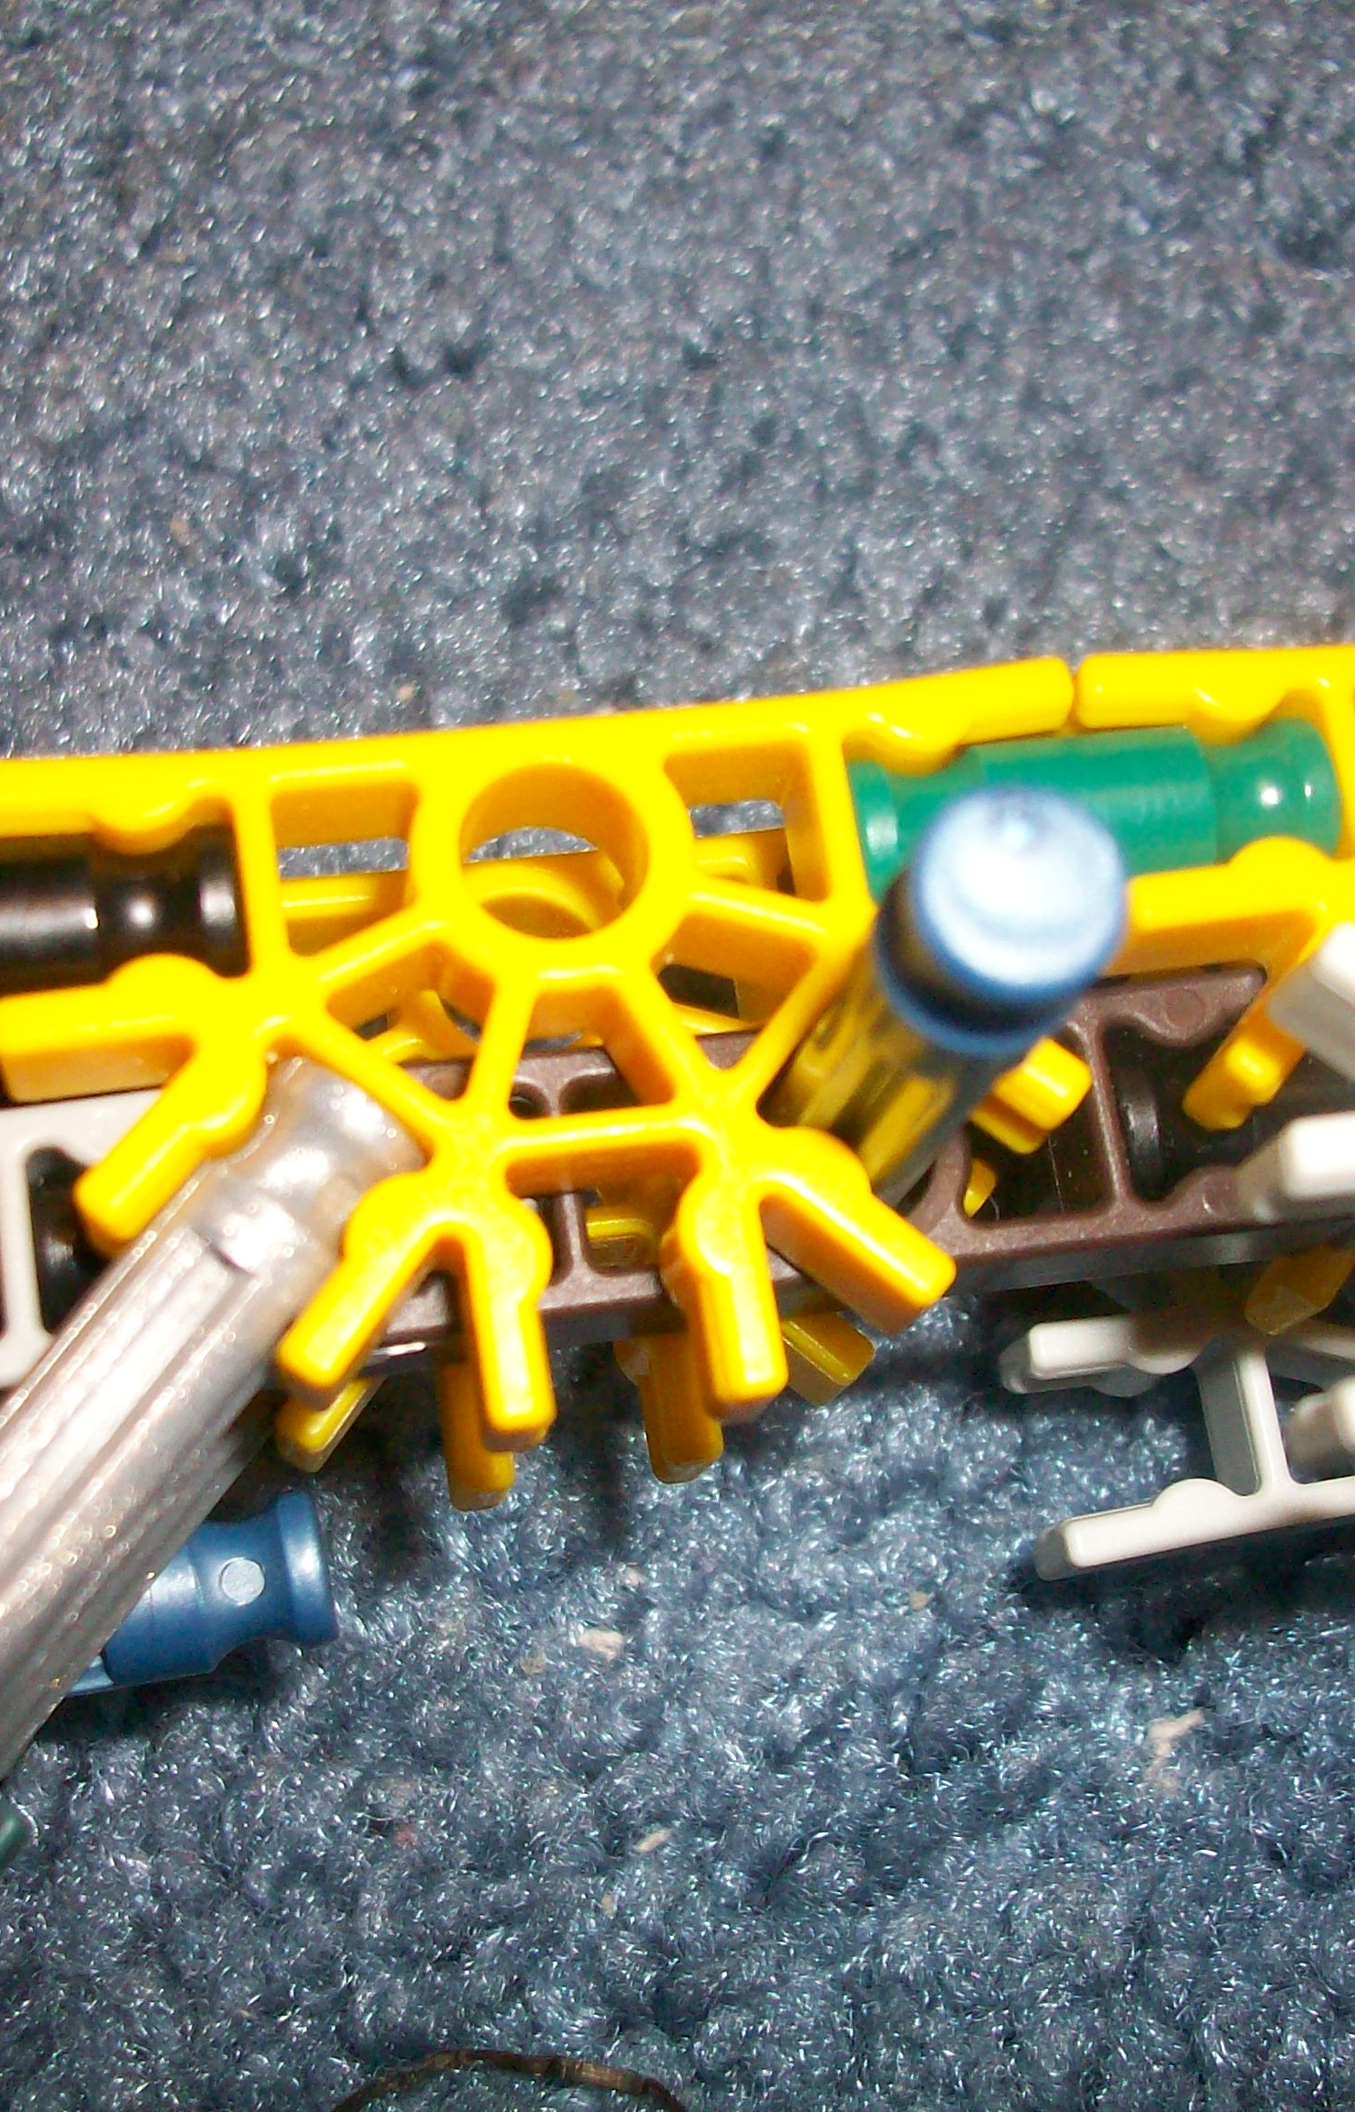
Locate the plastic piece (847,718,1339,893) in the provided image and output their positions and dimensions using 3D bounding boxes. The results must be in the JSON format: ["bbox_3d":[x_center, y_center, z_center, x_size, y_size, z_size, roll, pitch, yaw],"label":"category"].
[{"bbox_3d":[0.015,-0.009,0.096,0.017,0.006,0.006,-5,73,-6],"label":"plastic piece"}]

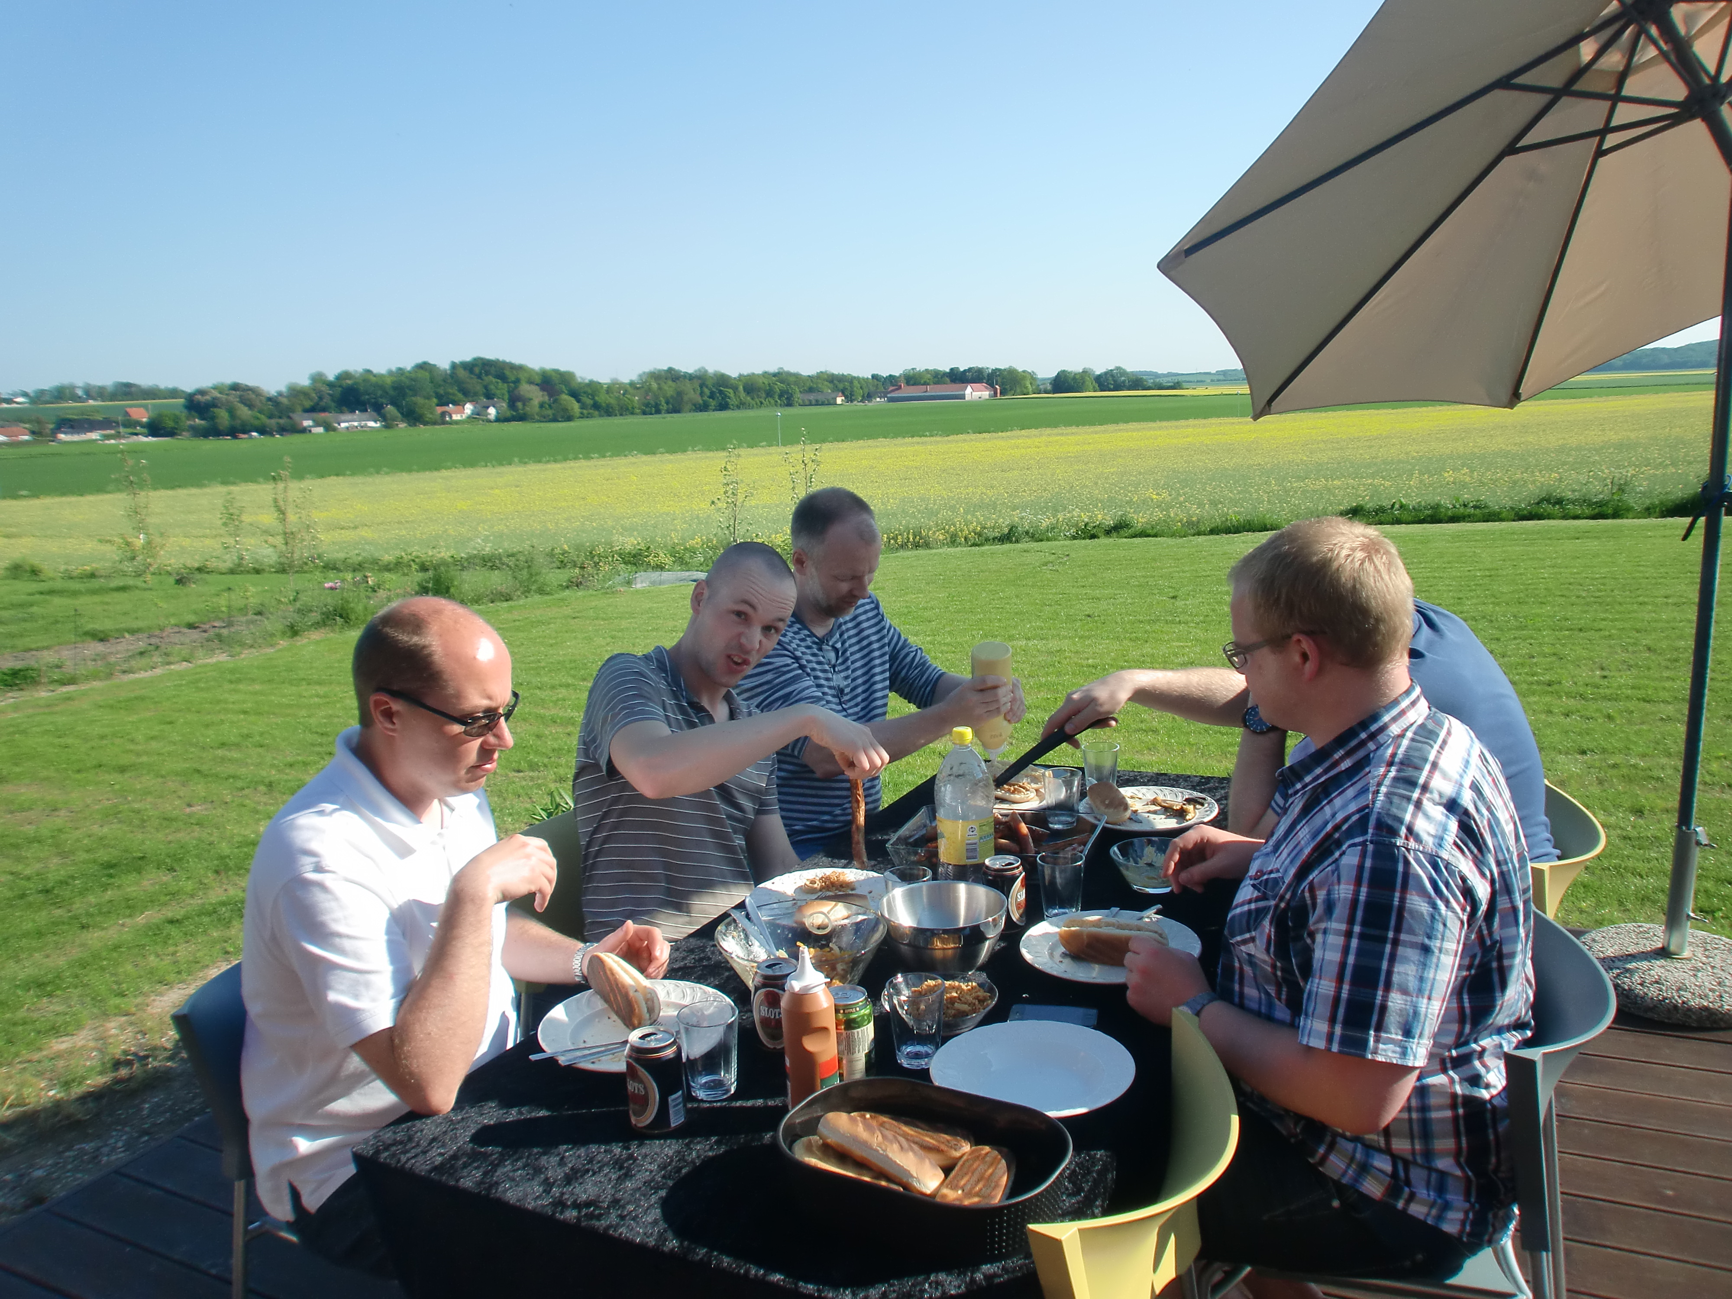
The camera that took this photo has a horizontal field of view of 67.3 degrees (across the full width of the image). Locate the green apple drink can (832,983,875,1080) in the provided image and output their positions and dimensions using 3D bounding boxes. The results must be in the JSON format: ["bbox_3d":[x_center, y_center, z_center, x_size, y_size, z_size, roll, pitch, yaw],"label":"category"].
[{"bbox_3d":[-0.021,0.492,1.653,0.066,0.115,0.066,-3,11,1],"label":"green apple drink can"}]

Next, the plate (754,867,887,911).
[{"bbox_3d":[-0.070,0.427,2.227,0.260,0.024,0.260,-2,10,0],"label":"plate"}]

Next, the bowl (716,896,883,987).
[{"bbox_3d":[-0.087,0.454,1.862,0.240,0.115,0.240,-3,11,1],"label":"bowl"}]

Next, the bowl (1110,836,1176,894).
[{"bbox_3d":[0.478,0.366,2.180,0.135,0.064,0.135,-1,11,0],"label":"bowl"}]

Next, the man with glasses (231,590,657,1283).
[{"bbox_3d":[-0.505,0.585,1.769,0.740,1.320,0.550,2,11,17],"label":"man with glasses"}]

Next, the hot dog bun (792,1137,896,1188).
[{"bbox_3d":[-0.003,0.552,1.372,0.175,0.045,0.060,6,13,38],"label":"hot dog bun"}]

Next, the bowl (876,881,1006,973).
[{"bbox_3d":[0.118,0.430,1.963,0.192,0.097,0.192,-2,10,0],"label":"bowl"}]

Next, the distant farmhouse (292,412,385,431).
[{"bbox_3d":[-174.209,-75.364,430.000,30.000,6.000,9.000,-3,11,-6],"label":"distant farmhouse"}]

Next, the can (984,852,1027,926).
[{"bbox_3d":[0.222,0.395,2.080,0.066,0.115,0.066,-2,10,0],"label":"can"}]

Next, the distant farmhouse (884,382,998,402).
[{"bbox_3d":[27.710,-94.612,480.000,41.000,7.500,14.000,0,12,14],"label":"distant farmhouse"}]

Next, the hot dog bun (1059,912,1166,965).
[{"bbox_3d":[0.367,0.431,1.921,0.165,0.046,0.058,2,12,24],"label":"hot dog bun"}]

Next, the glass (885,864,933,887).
[{"bbox_3d":[0.070,0.408,2.083,0.076,0.101,0.076,-2,10,0],"label":"glass"}]

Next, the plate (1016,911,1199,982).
[{"bbox_3d":[0.369,0.454,1.957,0.267,0.024,0.267,-3,11,1],"label":"plate"}]

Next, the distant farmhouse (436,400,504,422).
[{"bbox_3d":[-167.620,-100.686,550.000,28.500,8.800,14.000,-6,11,-17],"label":"distant farmhouse"}]

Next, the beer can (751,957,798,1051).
[{"bbox_3d":[-0.114,0.475,1.726,0.066,0.115,0.066,-2,10,0],"label":"beer can"}]

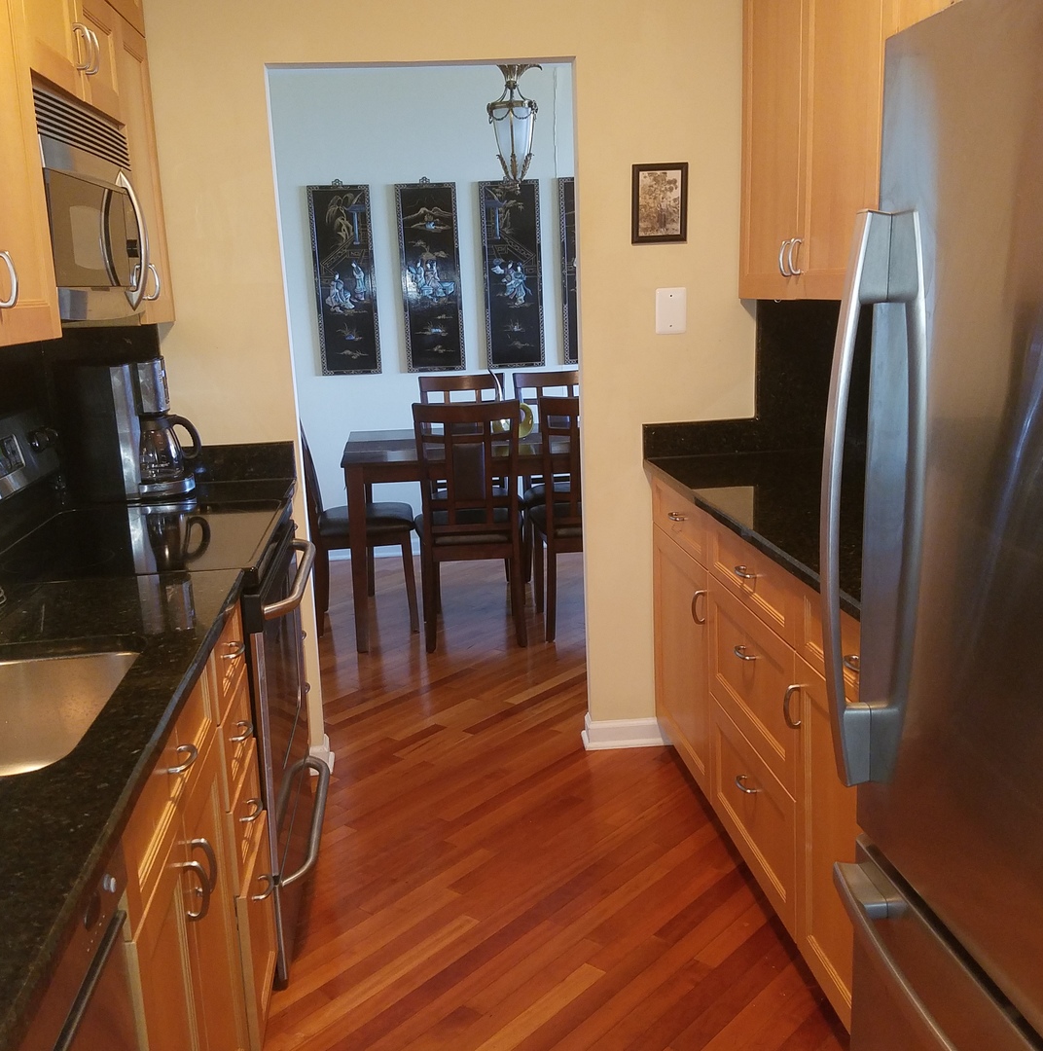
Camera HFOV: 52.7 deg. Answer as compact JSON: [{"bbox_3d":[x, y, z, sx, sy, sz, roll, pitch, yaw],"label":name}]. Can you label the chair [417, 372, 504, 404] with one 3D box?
[{"bbox_3d":[-0.240,-0.164,4.904,0.450,0.995,0.500,-4,13,-6],"label":"chair"}]

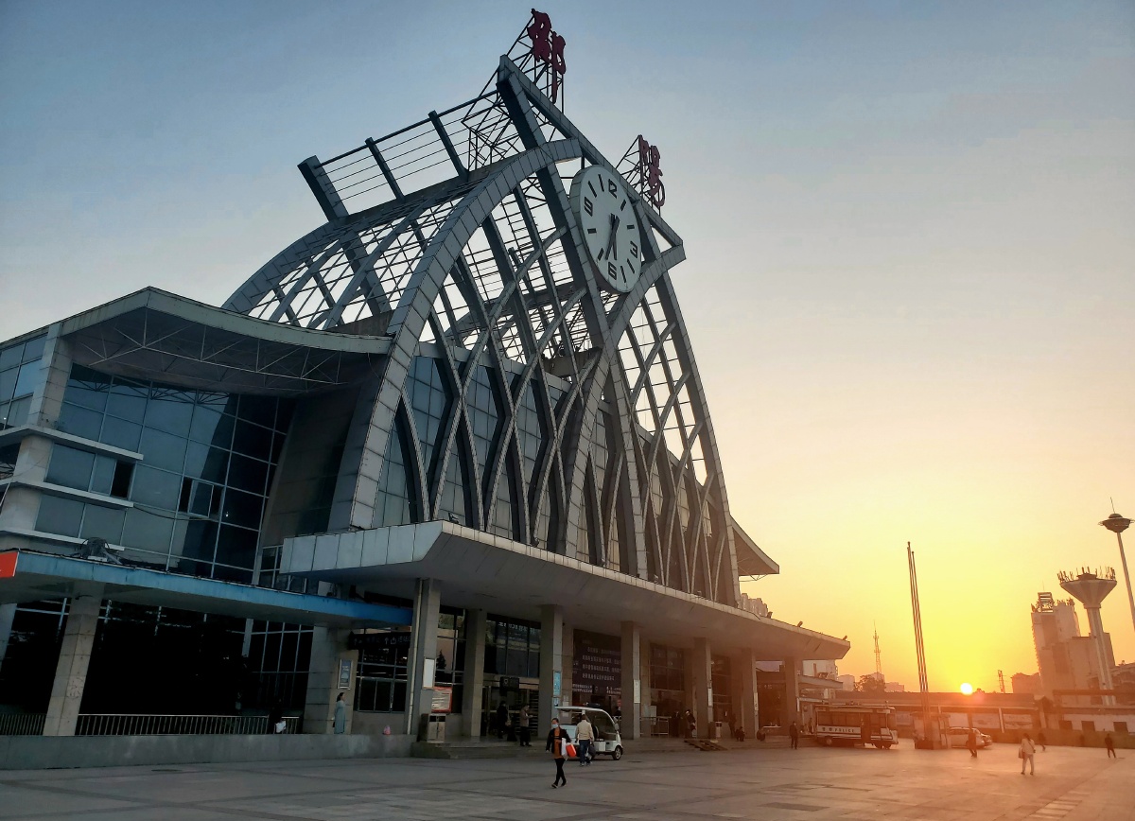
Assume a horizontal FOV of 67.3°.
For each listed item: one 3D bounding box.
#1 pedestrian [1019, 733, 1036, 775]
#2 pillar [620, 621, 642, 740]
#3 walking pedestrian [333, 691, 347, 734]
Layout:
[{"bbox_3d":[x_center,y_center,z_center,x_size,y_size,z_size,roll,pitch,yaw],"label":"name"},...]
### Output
[{"bbox_3d":[18.770,14.000,34.864,0.520,1.560,0.400,-3,-20,11],"label":"pedestrian"},{"bbox_3d":[3.630,15.584,49.247,0.800,6.330,0.800,-11,-23,32],"label":"pillar"},{"bbox_3d":[-8.805,11.860,33.164,0.420,1.620,0.450,8,-21,-19],"label":"walking pedestrian"}]

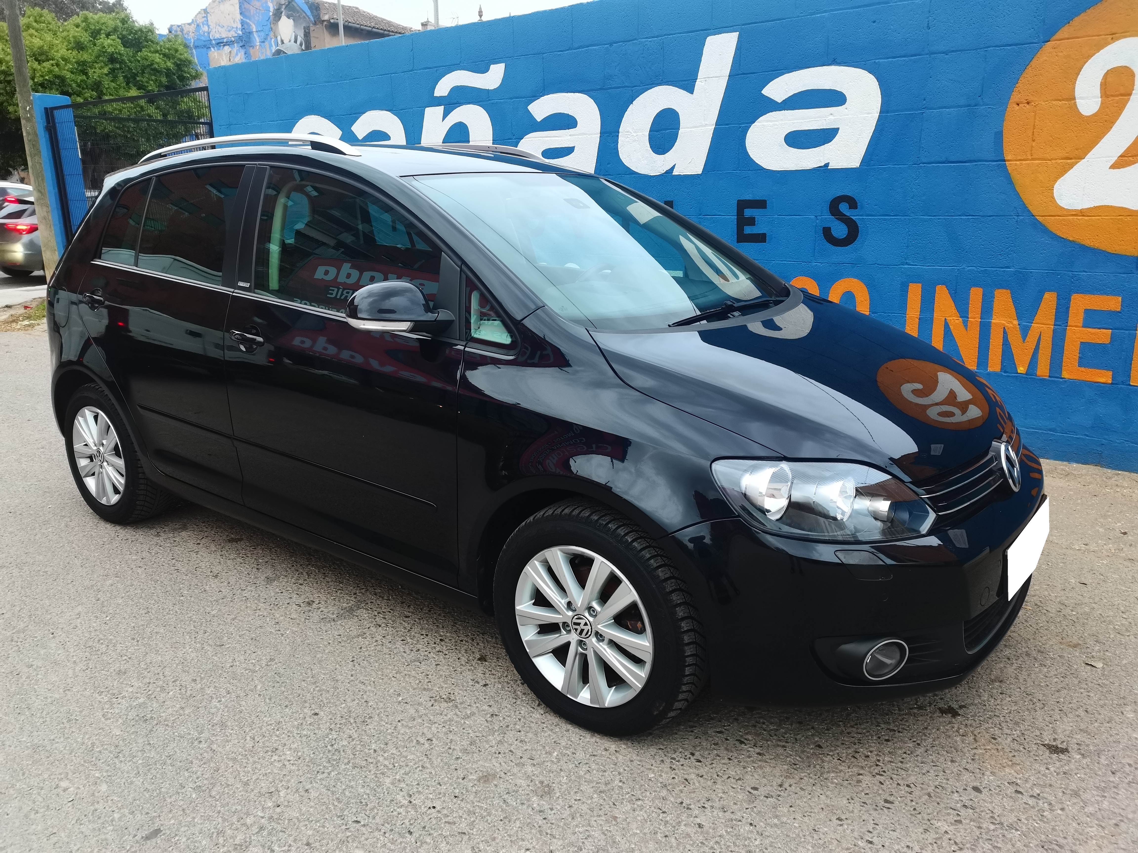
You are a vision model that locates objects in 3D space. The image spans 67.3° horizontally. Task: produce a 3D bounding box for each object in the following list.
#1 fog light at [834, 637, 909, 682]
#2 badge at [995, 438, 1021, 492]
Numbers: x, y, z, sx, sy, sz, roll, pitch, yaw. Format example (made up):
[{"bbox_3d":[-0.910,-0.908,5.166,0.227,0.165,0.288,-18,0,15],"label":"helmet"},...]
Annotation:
[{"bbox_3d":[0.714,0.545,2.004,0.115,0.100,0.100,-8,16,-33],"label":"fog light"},{"bbox_3d":[1.200,0.110,2.338,0.030,0.137,0.137,-14,2,38],"label":"badge"}]

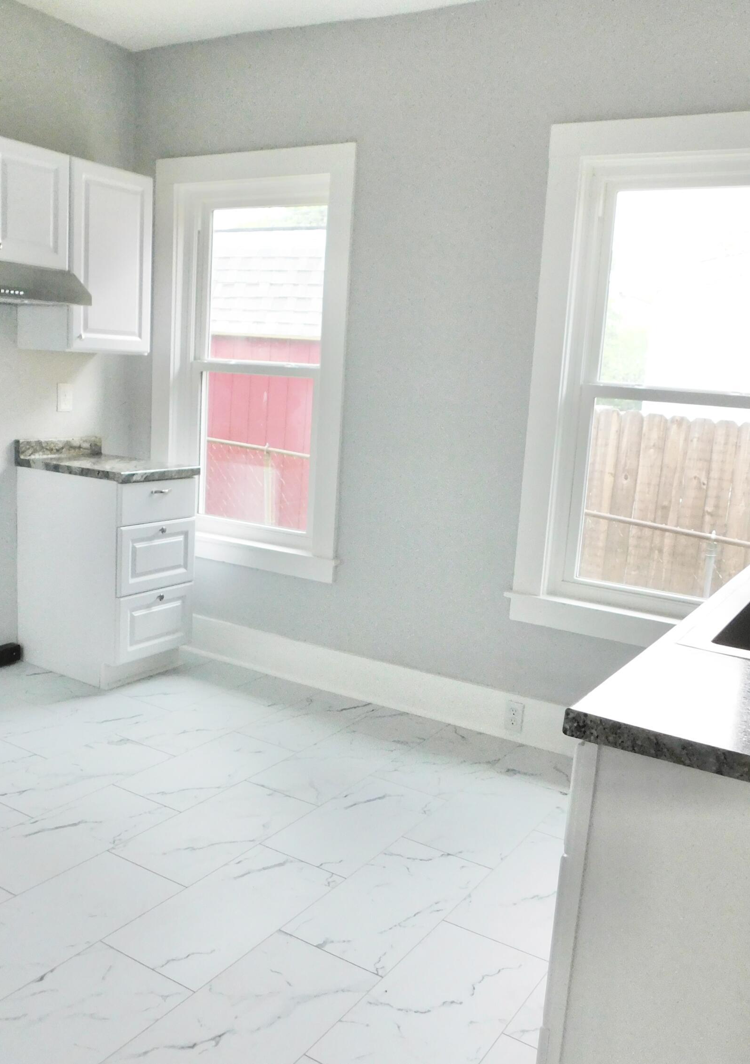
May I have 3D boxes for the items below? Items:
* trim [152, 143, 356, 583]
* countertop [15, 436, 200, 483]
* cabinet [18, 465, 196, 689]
[{"bbox_3d":[-0.588,-0.745,4.208,1.101,1.802,0.080,10,11,31],"label":"trim"},{"bbox_3d":[-1.157,-0.321,4.100,0.642,0.113,0.458,10,11,31],"label":"countertop"},{"bbox_3d":[-1.194,0.169,4.194,0.622,0.887,0.463,10,11,31],"label":"cabinet"}]

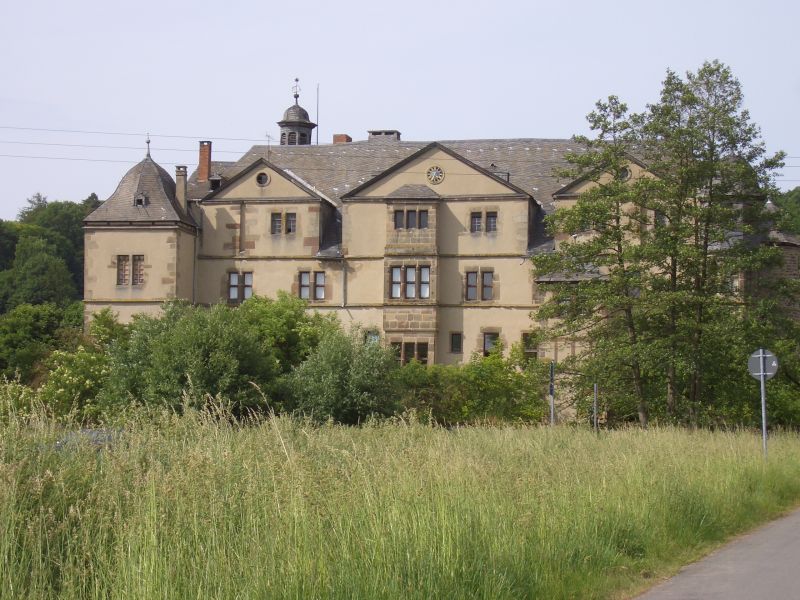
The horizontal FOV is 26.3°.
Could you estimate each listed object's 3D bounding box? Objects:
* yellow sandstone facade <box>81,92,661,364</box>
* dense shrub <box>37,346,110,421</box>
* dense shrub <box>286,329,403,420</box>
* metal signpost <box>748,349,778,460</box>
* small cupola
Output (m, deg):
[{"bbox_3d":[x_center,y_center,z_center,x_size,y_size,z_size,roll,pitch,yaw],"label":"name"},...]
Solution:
[{"bbox_3d":[-0.970,-2.181,117.037,40.144,19.500,10.000,0,-3,15],"label":"yellow sandstone facade"},{"bbox_3d":[-10.861,3.037,56.925,2.400,2.979,2.400,0,-3,0],"label":"dense shrub"},{"bbox_3d":[-1.881,2.789,57.408,3.766,3.667,3.500,0,-3,0],"label":"dense shrub"},{"bbox_3d":[7.069,2.124,33.241,0.610,2.350,0.100,-1,-3,24],"label":"metal signpost"},{"bbox_3d":[-7.663,-13.848,126.621,2.800,5.145,2.800,0,-3,15],"label":"small cupola"}]

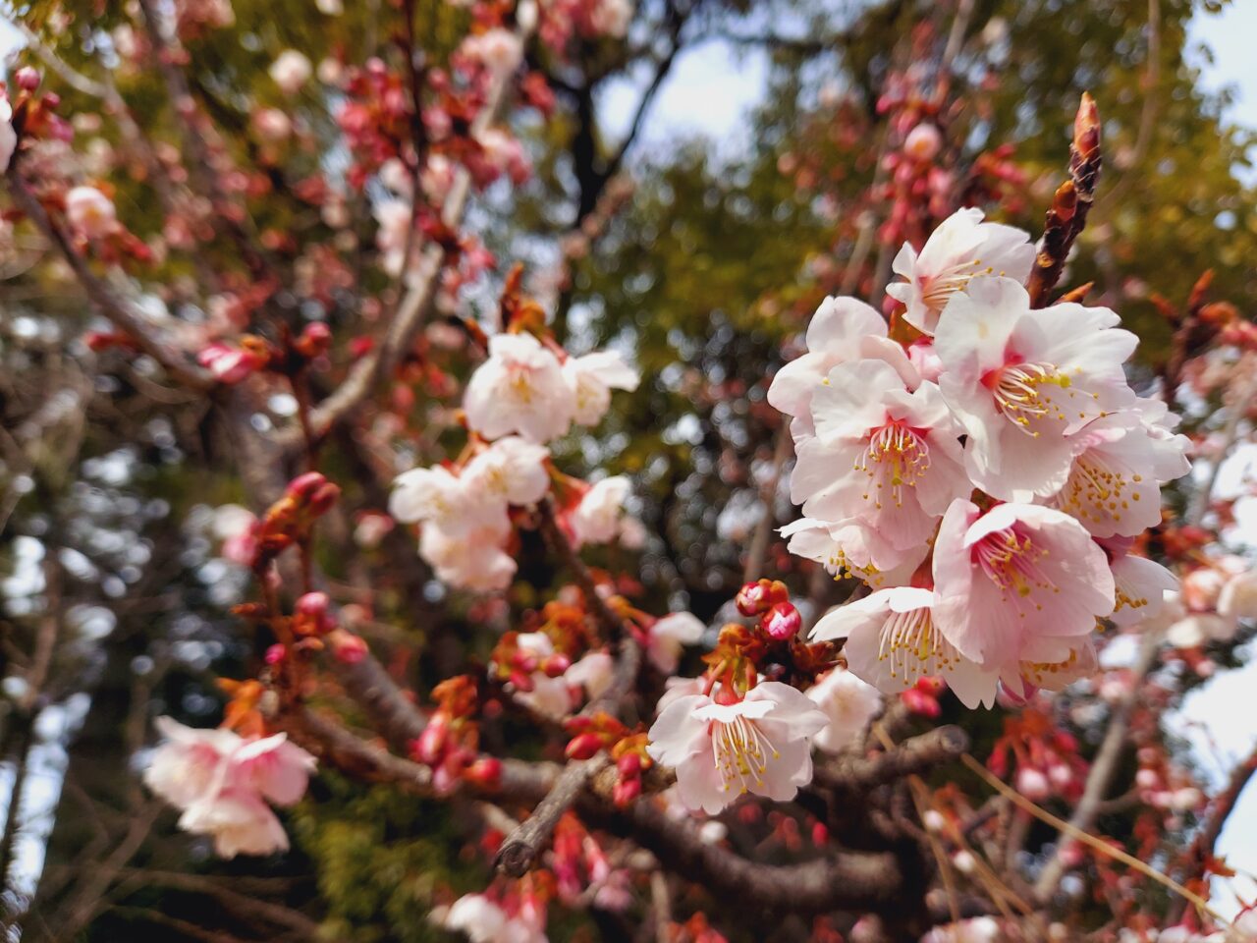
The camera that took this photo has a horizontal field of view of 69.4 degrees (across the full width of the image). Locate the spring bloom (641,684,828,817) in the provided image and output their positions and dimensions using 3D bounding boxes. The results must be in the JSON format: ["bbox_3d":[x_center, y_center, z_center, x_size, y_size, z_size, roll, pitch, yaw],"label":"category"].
[{"bbox_3d":[0.021,0.053,0.175,0.035,0.023,0.020,1,23,-3],"label":"spring bloom"}]

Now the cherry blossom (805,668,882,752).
[{"bbox_3d":[0.059,0.066,0.250,0.024,0.024,0.019,7,20,-32],"label":"cherry blossom"}]

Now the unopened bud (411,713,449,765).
[{"bbox_3d":[-0.059,0.080,0.270,0.009,0.015,0.009,21,-6,0],"label":"unopened bud"}]

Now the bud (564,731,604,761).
[{"bbox_3d":[-0.010,0.059,0.195,0.009,0.006,0.006,-21,-5,-24],"label":"bud"}]

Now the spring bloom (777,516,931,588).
[{"bbox_3d":[0.042,0.014,0.168,0.027,0.013,0.026,11,-22,3],"label":"spring bloom"}]

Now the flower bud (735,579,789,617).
[{"bbox_3d":[0.025,0.024,0.169,0.007,0.007,0.010,-11,2,38],"label":"flower bud"}]

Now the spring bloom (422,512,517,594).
[{"bbox_3d":[-0.053,0.026,0.300,0.033,0.027,0.022,0,24,0],"label":"spring bloom"}]

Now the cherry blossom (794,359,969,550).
[{"bbox_3d":[0.042,-0.005,0.150,0.027,0.019,0.036,-9,-57,21],"label":"cherry blossom"}]

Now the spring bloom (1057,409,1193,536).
[{"bbox_3d":[0.086,-0.002,0.163,0.024,0.016,0.027,2,-59,-4],"label":"spring bloom"}]

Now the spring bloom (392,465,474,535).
[{"bbox_3d":[-0.060,0.009,0.280,0.025,0.023,0.014,-10,22,34],"label":"spring bloom"}]

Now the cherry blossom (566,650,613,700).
[{"bbox_3d":[-0.013,0.067,0.300,0.017,0.017,0.016,-3,30,16],"label":"cherry blossom"}]

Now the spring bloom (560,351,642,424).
[{"bbox_3d":[-0.011,-0.027,0.275,0.018,0.026,0.026,38,0,34],"label":"spring bloom"}]

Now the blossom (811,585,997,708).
[{"bbox_3d":[0.046,0.026,0.150,0.030,0.018,0.025,-8,-48,20],"label":"blossom"}]

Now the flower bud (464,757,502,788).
[{"bbox_3d":[-0.043,0.089,0.270,0.011,0.009,0.009,12,0,12],"label":"flower bud"}]

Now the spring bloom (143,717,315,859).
[{"bbox_3d":[-0.124,0.098,0.282,0.046,0.038,0.032,-1,24,4],"label":"spring bloom"}]

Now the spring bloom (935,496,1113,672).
[{"bbox_3d":[0.059,0.015,0.143,0.029,0.029,0.022,5,25,-12],"label":"spring bloom"}]

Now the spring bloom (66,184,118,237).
[{"bbox_3d":[-0.248,-0.120,0.420,0.025,0.024,0.020,1,24,-3],"label":"spring bloom"}]

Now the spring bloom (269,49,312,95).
[{"bbox_3d":[-0.230,-0.273,0.620,0.031,0.029,0.022,1,17,-6],"label":"spring bloom"}]

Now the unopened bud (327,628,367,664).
[{"bbox_3d":[-0.083,0.052,0.270,0.010,0.012,0.010,-41,-18,0],"label":"unopened bud"}]

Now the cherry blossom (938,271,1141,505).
[{"bbox_3d":[0.062,-0.015,0.146,0.034,0.036,0.021,6,21,-15],"label":"cherry blossom"}]

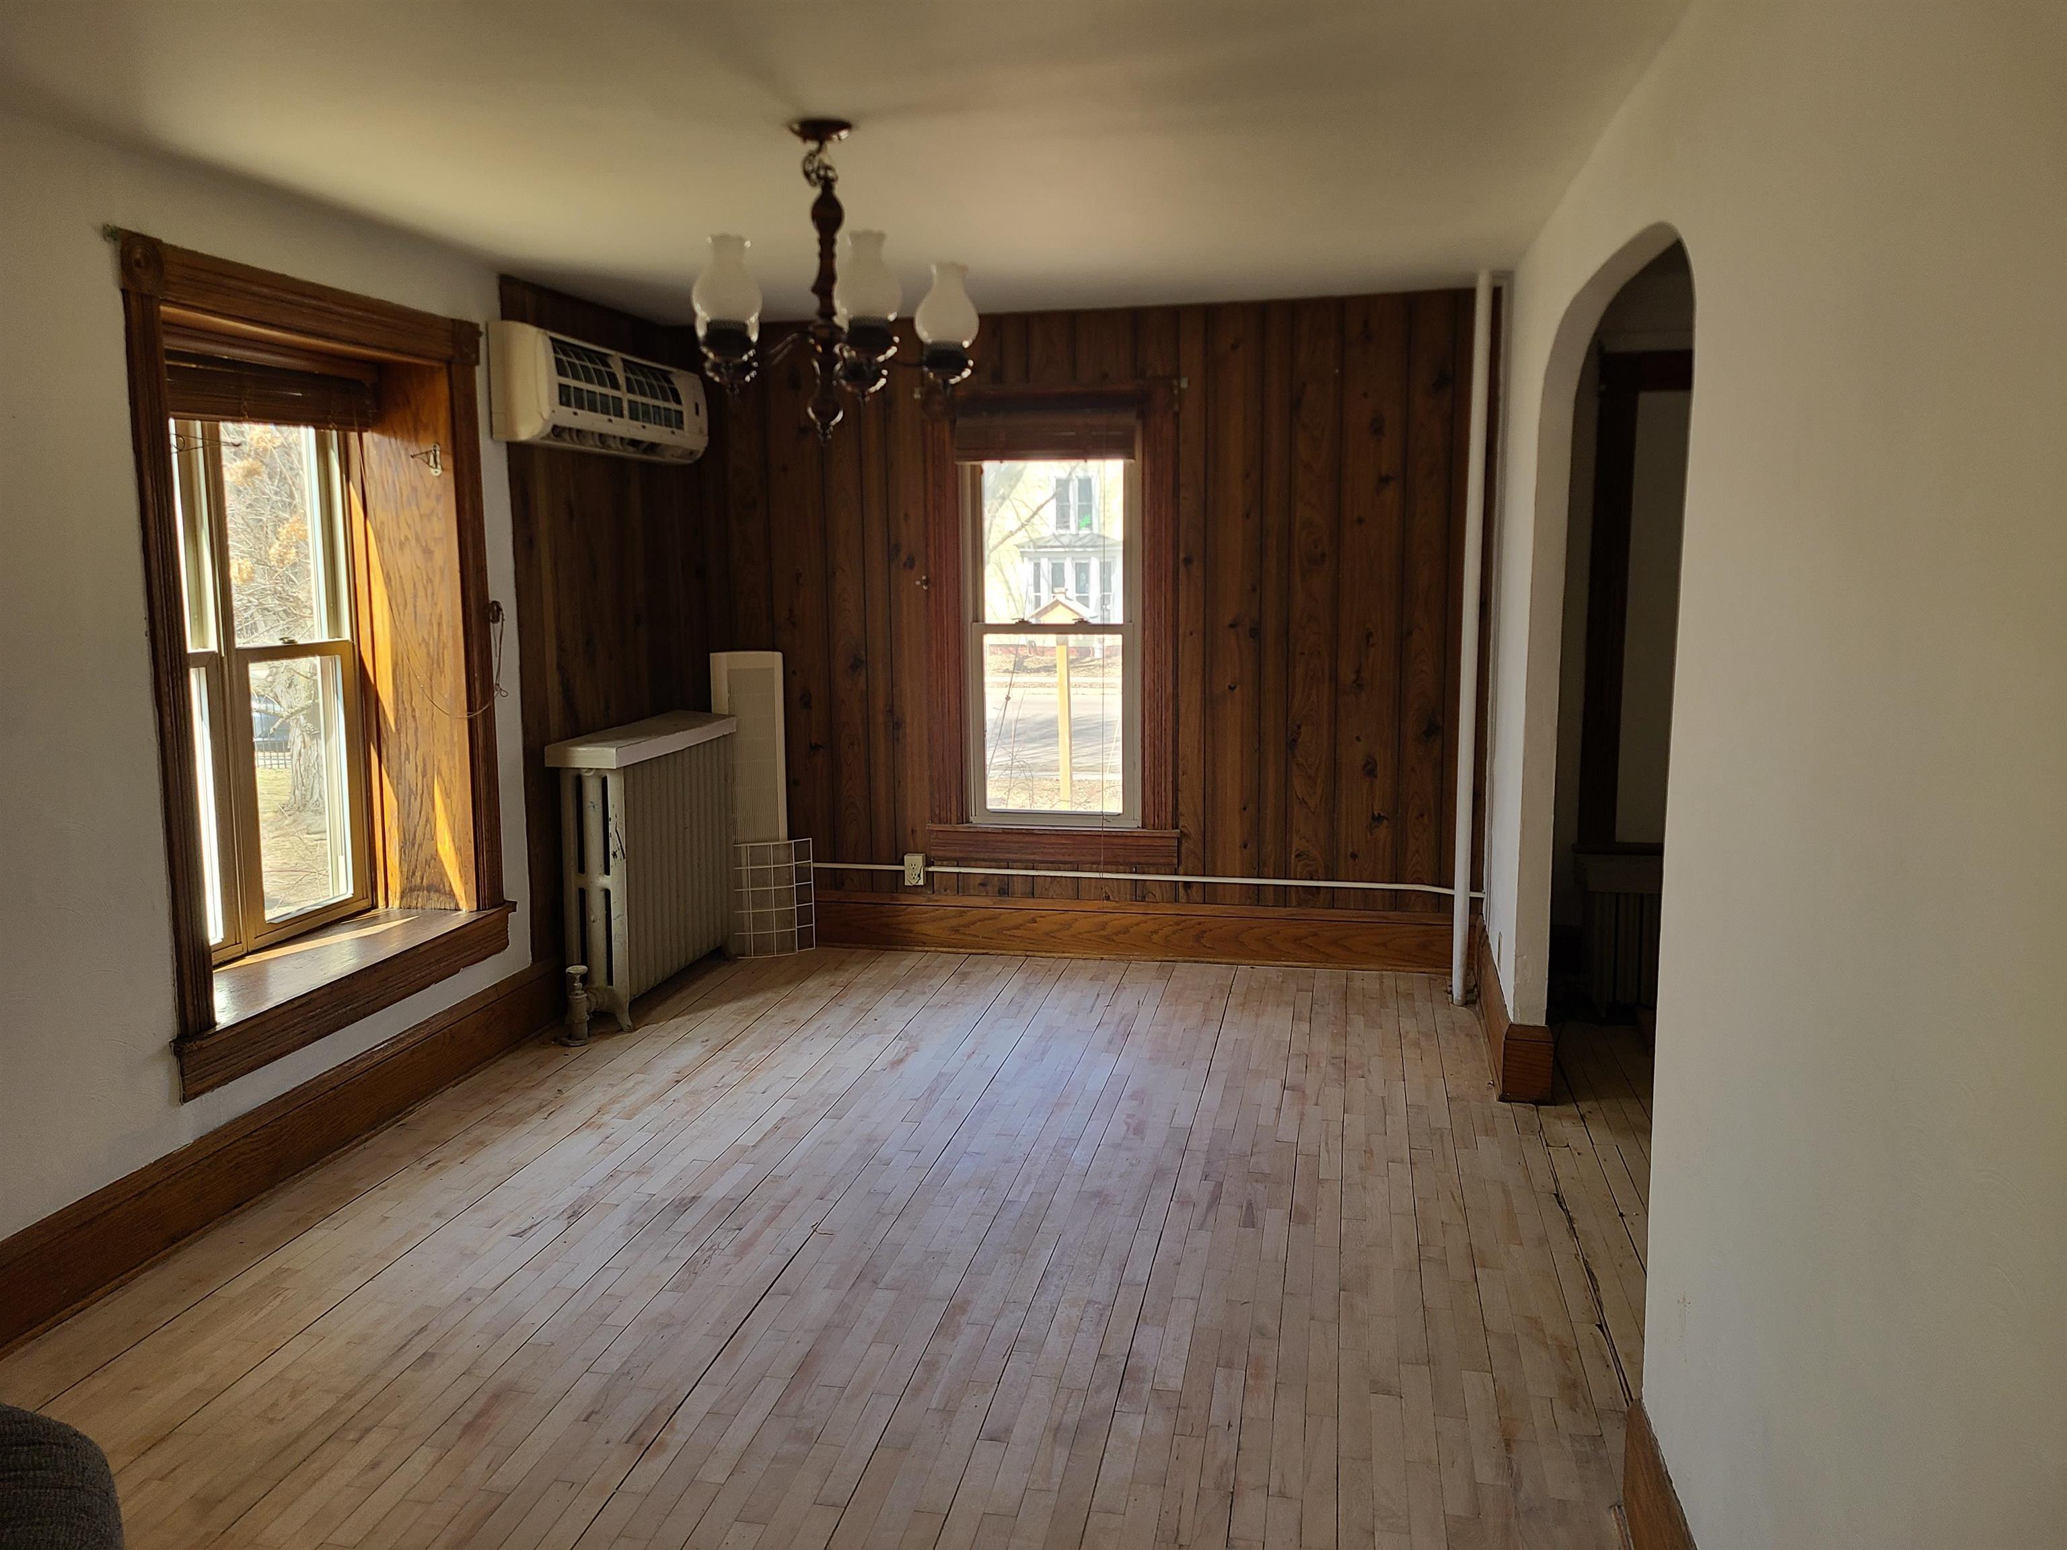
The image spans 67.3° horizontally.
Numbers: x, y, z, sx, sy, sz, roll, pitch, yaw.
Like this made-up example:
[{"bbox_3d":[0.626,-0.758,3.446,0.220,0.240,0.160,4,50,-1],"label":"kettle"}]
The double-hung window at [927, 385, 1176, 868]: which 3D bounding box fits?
[{"bbox_3d":[0.077,-0.561,5.973,0.972,1.837,0.148,1,8,11],"label":"double-hung window"}]

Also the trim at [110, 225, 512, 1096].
[{"bbox_3d":[-1.988,-0.306,4.150,0.404,1.928,1.454,1,8,11],"label":"trim"}]

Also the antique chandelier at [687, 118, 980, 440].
[{"bbox_3d":[-0.431,-1.065,3.361,0.607,0.662,0.616,1,8,11],"label":"antique chandelier"}]

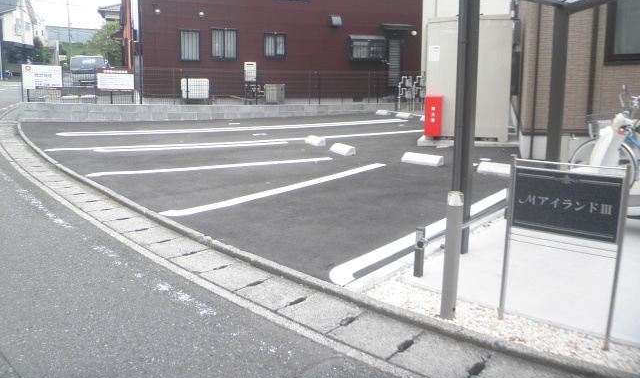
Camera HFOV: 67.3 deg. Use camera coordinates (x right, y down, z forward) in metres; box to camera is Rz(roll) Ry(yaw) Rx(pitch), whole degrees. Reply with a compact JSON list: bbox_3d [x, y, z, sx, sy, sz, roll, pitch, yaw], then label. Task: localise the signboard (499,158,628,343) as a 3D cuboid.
[{"bbox_3d":[1.323,0.337,2.650,0.600,0.990,0.040,9,13,41],"label":"signboard"}]

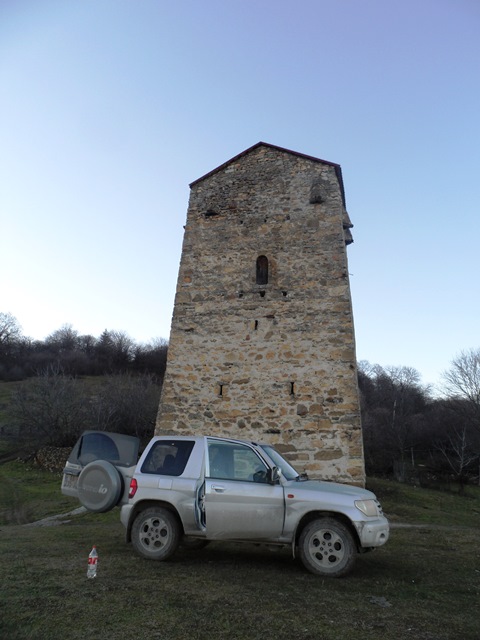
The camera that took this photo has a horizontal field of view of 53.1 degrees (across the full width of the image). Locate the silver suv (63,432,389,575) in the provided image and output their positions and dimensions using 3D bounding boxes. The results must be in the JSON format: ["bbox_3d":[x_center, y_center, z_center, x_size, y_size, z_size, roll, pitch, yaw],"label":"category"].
[{"bbox_3d":[-0.281,2.604,7.133,4.630,1.700,1.800,-3,-19,15],"label":"silver suv"}]

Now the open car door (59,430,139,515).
[{"bbox_3d":[-2.050,2.184,7.128,1.300,1.080,0.430,1,-17,25],"label":"open car door"}]

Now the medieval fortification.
[{"bbox_3d":[1.452,0.324,20.056,7.155,13.922,6.800,-3,-18,16],"label":"medieval fortification"}]

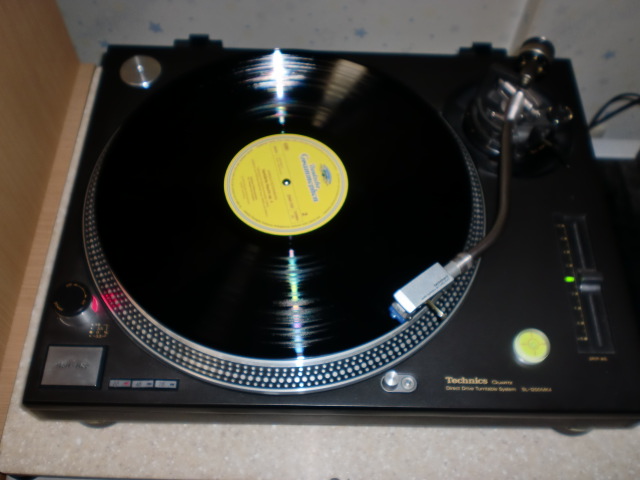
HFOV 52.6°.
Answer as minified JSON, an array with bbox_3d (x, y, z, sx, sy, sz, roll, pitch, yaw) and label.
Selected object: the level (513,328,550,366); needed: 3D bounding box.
[{"bbox_3d":[0.157,0.081,0.482,0.028,0.009,0.028,1,60,-2],"label":"level"}]

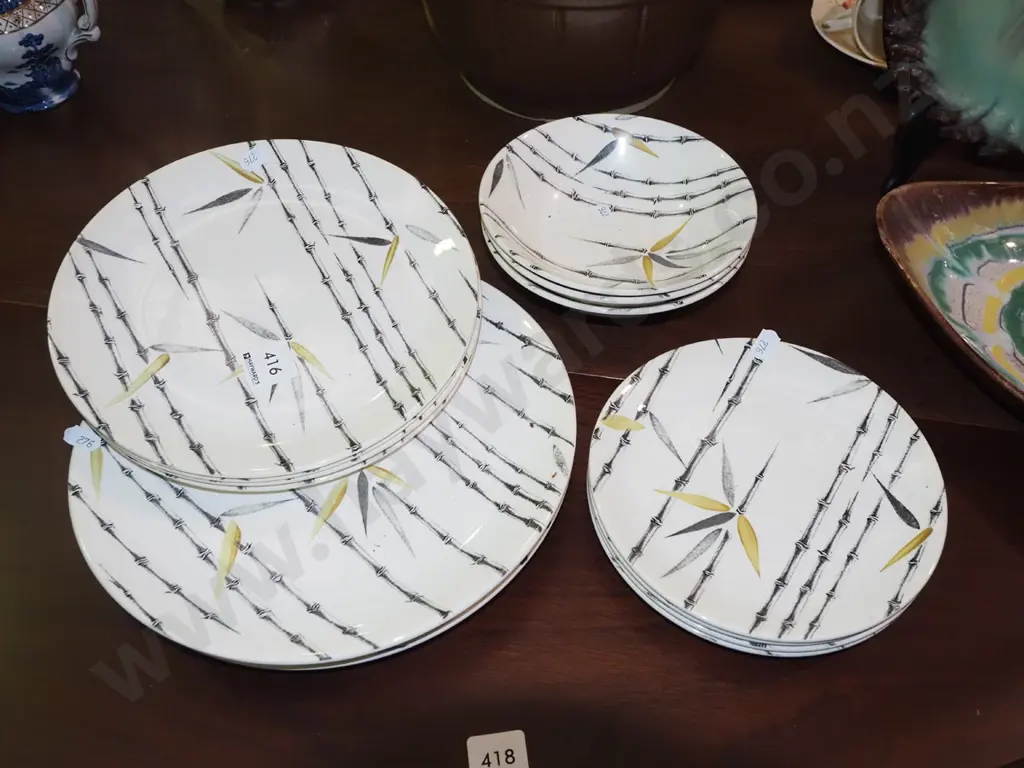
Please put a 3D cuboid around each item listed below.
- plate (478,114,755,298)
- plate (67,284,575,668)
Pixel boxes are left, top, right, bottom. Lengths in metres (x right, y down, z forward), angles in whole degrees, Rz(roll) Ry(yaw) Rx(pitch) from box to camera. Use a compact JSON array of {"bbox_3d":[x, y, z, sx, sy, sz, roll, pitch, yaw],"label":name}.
[{"bbox_3d":[0.064,-0.100,0.548,0.166,0.040,0.166,0,52,0],"label":"plate"},{"bbox_3d":[-0.096,0.027,0.472,0.259,0.025,0.259,0,52,0],"label":"plate"}]

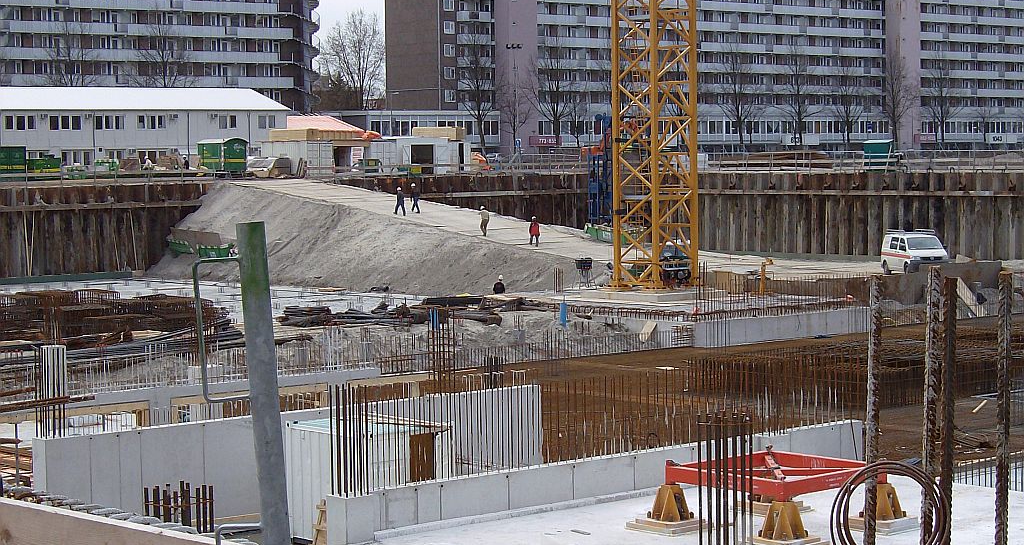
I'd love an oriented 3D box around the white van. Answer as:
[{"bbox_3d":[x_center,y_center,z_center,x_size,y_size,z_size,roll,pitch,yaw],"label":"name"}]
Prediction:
[{"bbox_3d":[20.200,-1.010,103.700,1.930,2.100,4.890,-1,3,-10],"label":"white van"}]

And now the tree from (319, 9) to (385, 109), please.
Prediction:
[{"bbox_3d":[-20.500,-24.600,280.000,10.500,21.800,10.500,-1,3,0],"label":"tree"}]

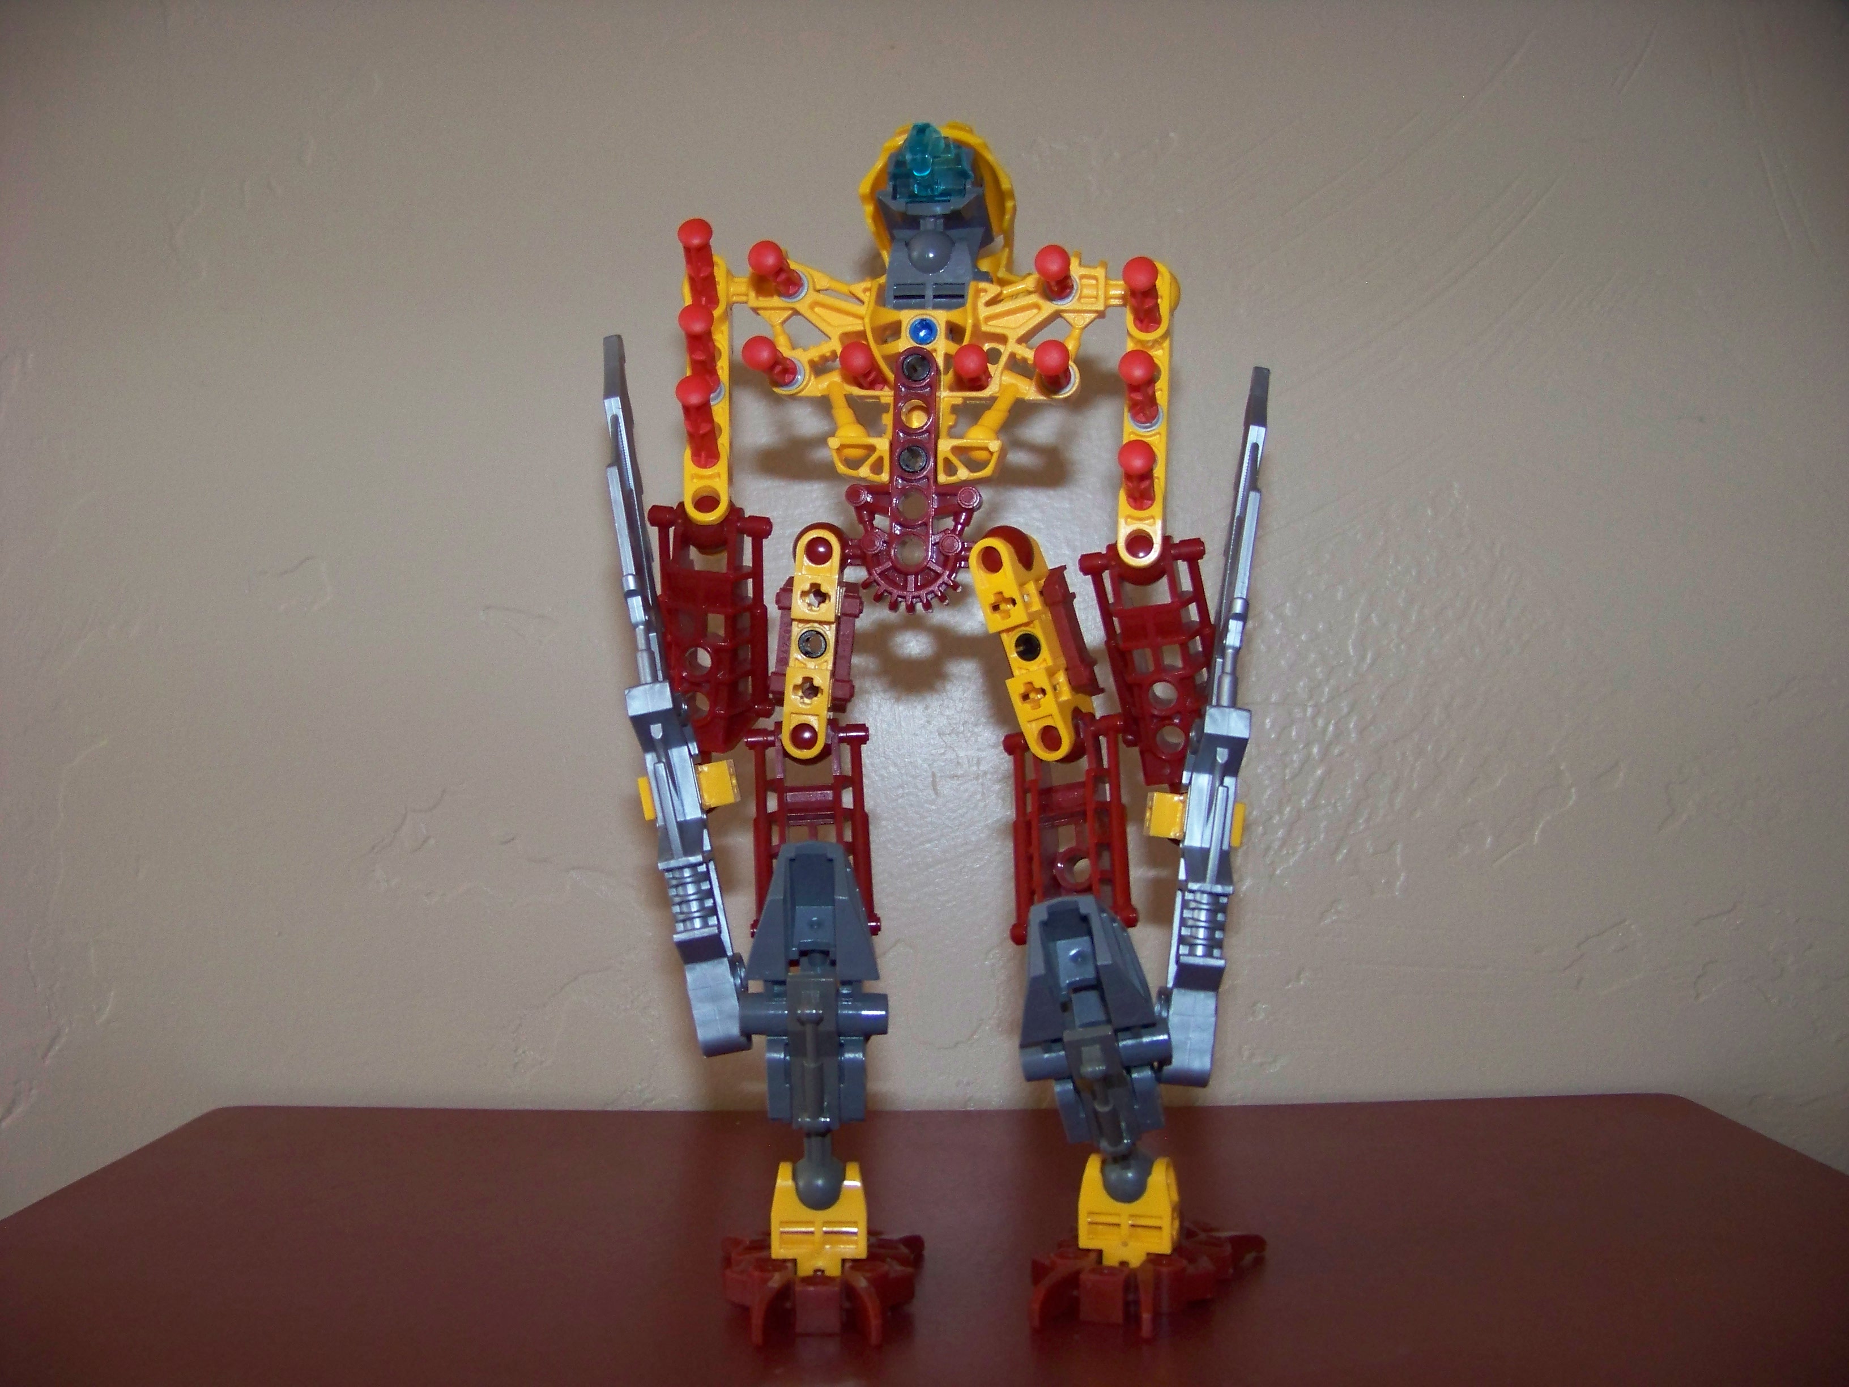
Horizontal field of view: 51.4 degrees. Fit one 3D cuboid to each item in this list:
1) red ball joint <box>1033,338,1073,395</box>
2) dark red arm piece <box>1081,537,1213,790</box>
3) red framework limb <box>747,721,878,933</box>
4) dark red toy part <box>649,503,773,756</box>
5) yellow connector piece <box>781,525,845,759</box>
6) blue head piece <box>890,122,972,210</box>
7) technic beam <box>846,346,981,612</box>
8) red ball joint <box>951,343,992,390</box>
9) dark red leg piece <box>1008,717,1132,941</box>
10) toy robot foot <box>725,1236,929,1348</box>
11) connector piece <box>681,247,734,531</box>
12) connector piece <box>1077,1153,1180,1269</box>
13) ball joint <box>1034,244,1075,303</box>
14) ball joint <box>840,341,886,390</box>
[{"bbox_3d":[0.022,-0.056,0.330,0.006,0.006,0.020,-1,-1,8],"label":"red ball joint"},{"bbox_3d":[0.041,-0.007,0.344,0.022,0.047,0.014,-9,-3,7],"label":"dark red arm piece"},{"bbox_3d":[-0.019,0.025,0.336,0.023,0.042,0.013,-3,-3,0],"label":"red framework limb"},{"bbox_3d":[-0.037,-0.011,0.333,0.021,0.045,0.013,3,12,13],"label":"dark red toy part"},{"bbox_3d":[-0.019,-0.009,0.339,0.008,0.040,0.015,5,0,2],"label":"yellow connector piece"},{"bbox_3d":[0.001,-0.096,0.349,0.015,0.015,0.014,-1,-1,3],"label":"blue head piece"},{"bbox_3d":[-0.002,-0.038,0.338,0.024,0.046,0.009,2,3,6],"label":"technic beam"},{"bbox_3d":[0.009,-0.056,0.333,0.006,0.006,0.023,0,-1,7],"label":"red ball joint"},{"bbox_3d":[0.026,0.025,0.340,0.022,0.046,0.014,-6,-6,12],"label":"dark red leg piece"},{"bbox_3d":[-0.017,0.100,0.328,0.034,0.009,0.039,0,-1,0],"label":"toy robot foot"},{"bbox_3d":[-0.039,-0.052,0.351,0.008,0.056,0.013,-4,-25,0],"label":"connector piece"},{"bbox_3d":[0.035,0.087,0.330,0.016,0.019,0.012,-1,-1,13],"label":"connector piece"},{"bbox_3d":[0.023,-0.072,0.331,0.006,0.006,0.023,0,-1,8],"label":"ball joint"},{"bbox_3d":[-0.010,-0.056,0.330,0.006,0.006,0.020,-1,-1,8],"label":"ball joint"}]

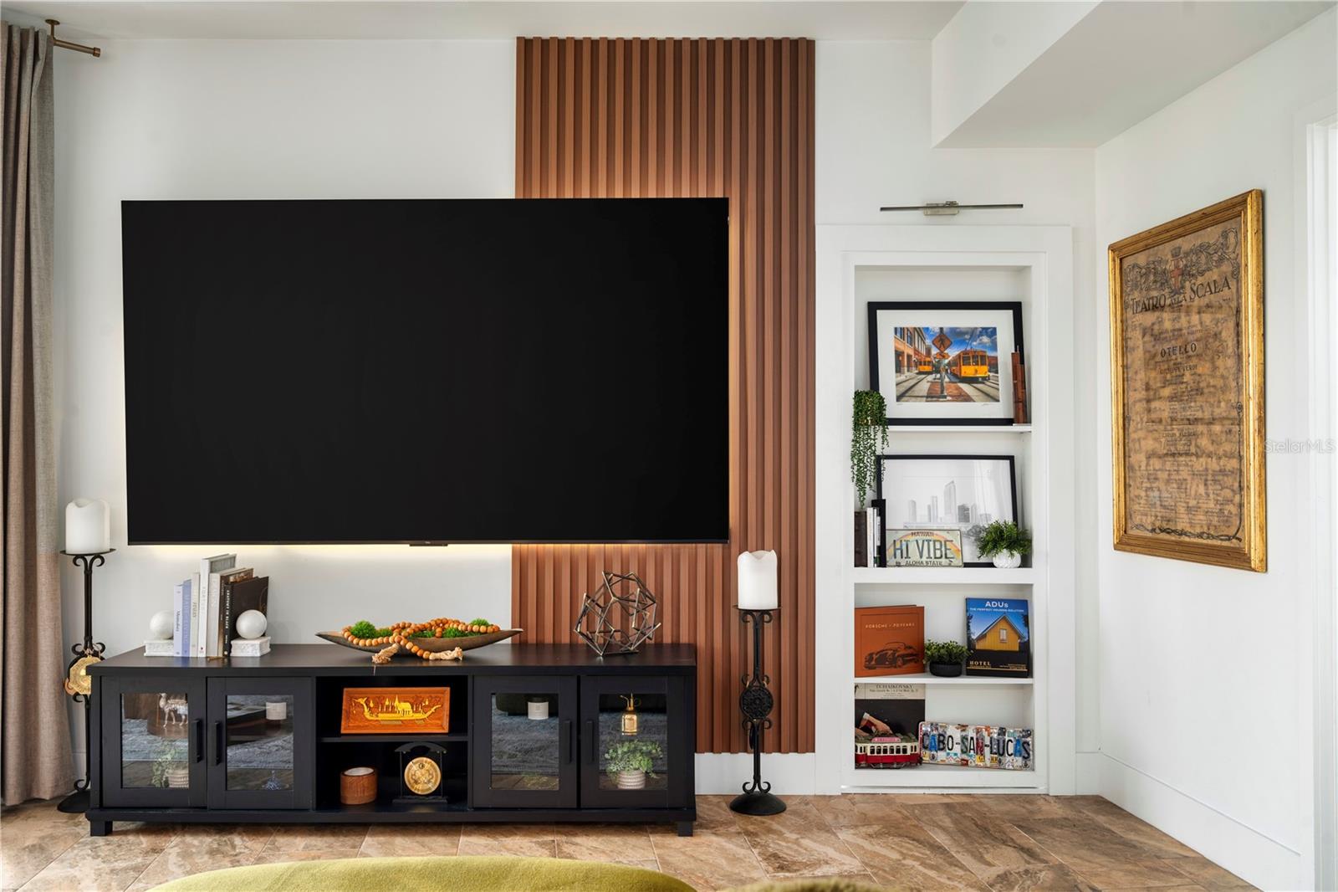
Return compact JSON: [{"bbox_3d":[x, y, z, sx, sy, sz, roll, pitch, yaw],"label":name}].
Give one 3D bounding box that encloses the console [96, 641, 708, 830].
[{"bbox_3d":[-0.902,0.996,3.714,1.982,0.555,0.425,0,-1,0],"label":"console"}]

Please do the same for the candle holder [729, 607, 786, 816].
[{"bbox_3d":[0.315,0.926,3.828,0.202,0.699,0.202,0,-1,0],"label":"candle holder"}]

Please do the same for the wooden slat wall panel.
[{"bbox_3d":[-0.015,-0.189,3.950,1.100,2.613,0.026,0,-1,0],"label":"wooden slat wall panel"}]

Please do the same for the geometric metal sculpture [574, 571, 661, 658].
[{"bbox_3d":[-0.179,0.578,3.747,0.303,0.283,0.290,0,-1,0],"label":"geometric metal sculpture"}]

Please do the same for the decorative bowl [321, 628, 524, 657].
[{"bbox_3d":[-0.863,0.675,3.721,0.715,0.087,0.180,0,-1,0],"label":"decorative bowl"}]

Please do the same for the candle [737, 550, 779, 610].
[{"bbox_3d":[0.316,0.475,3.834,0.141,0.207,0.141,0,-1,0],"label":"candle"}]

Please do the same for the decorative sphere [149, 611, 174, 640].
[{"bbox_3d":[-1.749,0.623,3.742,0.101,0.101,0.101,0,-1,0],"label":"decorative sphere"}]

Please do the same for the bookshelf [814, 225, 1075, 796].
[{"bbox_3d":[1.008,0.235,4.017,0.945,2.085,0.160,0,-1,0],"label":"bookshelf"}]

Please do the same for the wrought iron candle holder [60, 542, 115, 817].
[{"bbox_3d":[-2.068,0.824,3.834,0.202,0.903,0.202,0,-1,0],"label":"wrought iron candle holder"}]

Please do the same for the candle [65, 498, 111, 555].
[{"bbox_3d":[-2.072,0.286,3.841,0.138,0.188,0.138,0,-1,0],"label":"candle"}]

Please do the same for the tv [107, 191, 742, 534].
[{"bbox_3d":[-0.870,-0.268,3.892,2.162,1.235,0.060,0,2,0],"label":"tv"}]

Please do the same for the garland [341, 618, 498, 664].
[{"bbox_3d":[-0.856,0.657,3.662,0.539,0.122,0.218,0,-1,0],"label":"garland"}]

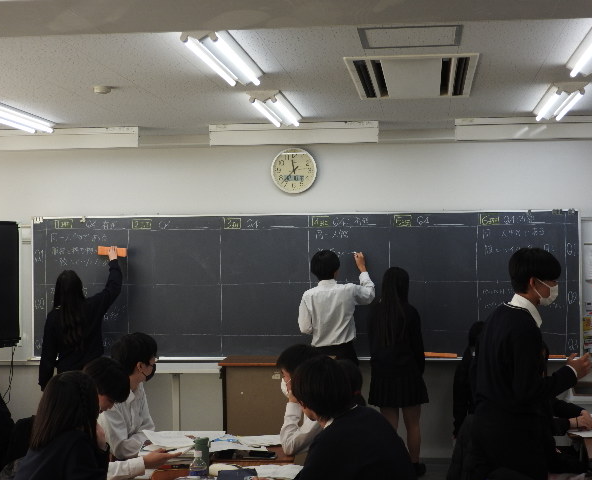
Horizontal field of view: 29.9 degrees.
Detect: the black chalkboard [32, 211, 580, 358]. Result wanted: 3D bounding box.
[{"bbox_3d":[0.018,0.374,8.846,4.405,1.160,0.080,-1,-1,7],"label":"black chalkboard"}]

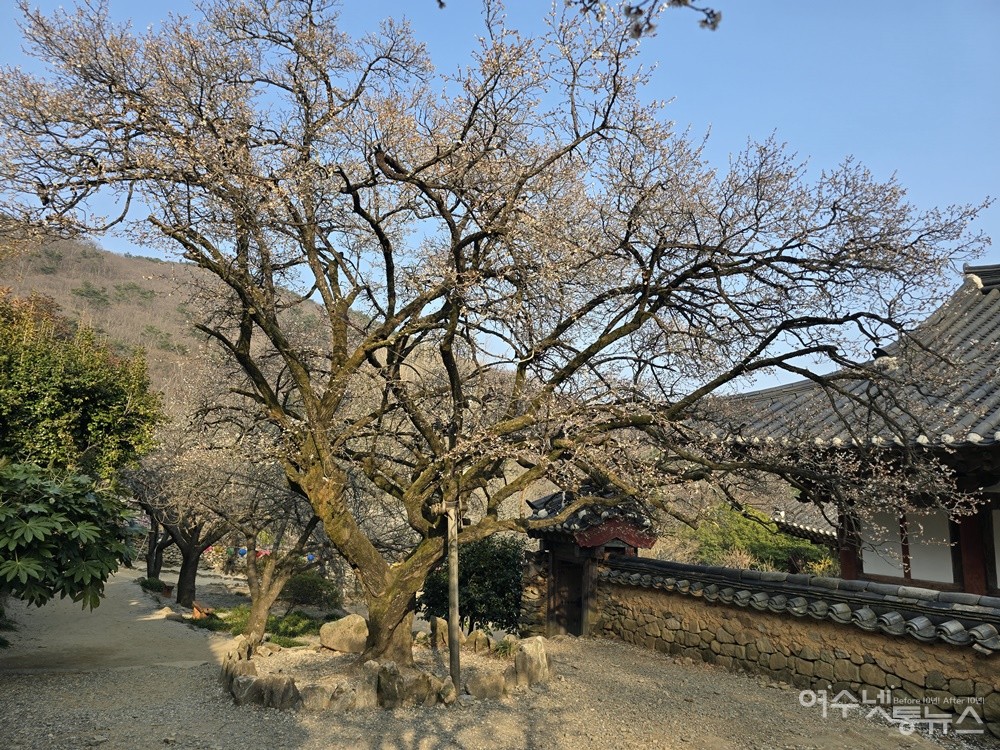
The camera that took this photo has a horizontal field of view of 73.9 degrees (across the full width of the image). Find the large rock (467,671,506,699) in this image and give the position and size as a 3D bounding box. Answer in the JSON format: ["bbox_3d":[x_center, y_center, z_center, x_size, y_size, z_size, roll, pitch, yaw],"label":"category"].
[{"bbox_3d":[-0.132,3.041,6.511,0.381,0.260,0.280,2,-8,-10],"label":"large rock"}]

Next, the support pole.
[{"bbox_3d":[-0.473,2.288,6.900,0.100,1.877,0.100,-2,-7,0],"label":"support pole"}]

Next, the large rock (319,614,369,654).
[{"bbox_3d":[-1.896,3.210,8.227,0.642,0.432,0.500,1,-7,0],"label":"large rock"}]

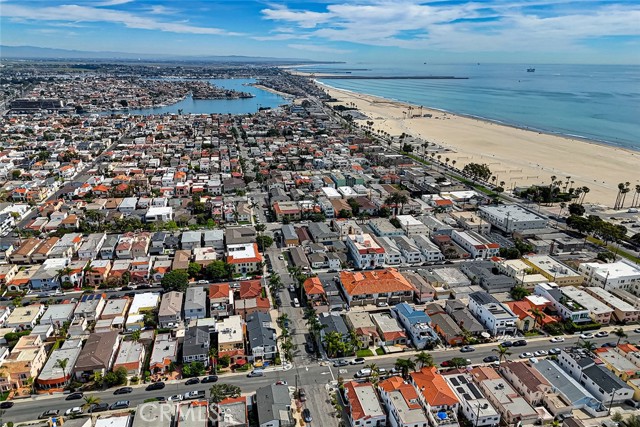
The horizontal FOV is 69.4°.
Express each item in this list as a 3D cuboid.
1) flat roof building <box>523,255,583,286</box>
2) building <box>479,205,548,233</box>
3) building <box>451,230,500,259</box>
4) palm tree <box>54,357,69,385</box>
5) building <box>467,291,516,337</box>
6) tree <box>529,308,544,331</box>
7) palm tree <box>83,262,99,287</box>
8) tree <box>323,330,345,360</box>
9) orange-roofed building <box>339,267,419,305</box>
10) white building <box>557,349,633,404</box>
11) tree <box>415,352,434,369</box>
[{"bbox_3d":[109.330,27.660,219.730,14.190,6.500,23.790,-4,19,-12],"label":"flat roof building"},{"bbox_3d":[113.385,3.434,272.880,26.500,7.100,28.100,-5,19,-14],"label":"building"},{"bbox_3d":[84.710,16.200,253.240,13.270,6.900,24.190,-4,19,-12],"label":"building"},{"bbox_3d":[-74.951,46.798,135.508,4.070,9.134,4.070,-3,19,-11],"label":"palm tree"},{"bbox_3d":[63.773,36.988,172.029,8.400,6.700,19.000,-3,19,-11],"label":"building"},{"bbox_3d":[77.198,38.480,165.477,5.519,8.155,5.519,-3,19,-11],"label":"tree"},{"bbox_3d":[-96.911,26.041,194.863,6.300,10.800,6.300,-3,19,-10],"label":"palm tree"},{"bbox_3d":[4.621,42.636,150.465,7.000,8.400,6.300,-3,19,-10],"label":"tree"},{"bbox_3d":[22.545,29.842,190.644,26.200,7.600,22.800,-3,19,-10],"label":"orange-roofed building"},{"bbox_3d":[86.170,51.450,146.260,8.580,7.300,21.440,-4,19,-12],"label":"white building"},{"bbox_3d":[34.680,49.230,153.450,5.600,6.400,5.600,-4,19,-12],"label":"tree"}]

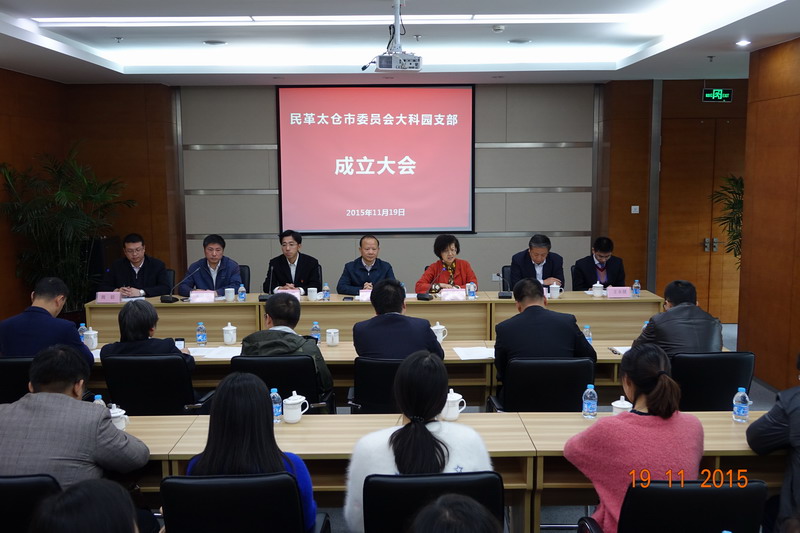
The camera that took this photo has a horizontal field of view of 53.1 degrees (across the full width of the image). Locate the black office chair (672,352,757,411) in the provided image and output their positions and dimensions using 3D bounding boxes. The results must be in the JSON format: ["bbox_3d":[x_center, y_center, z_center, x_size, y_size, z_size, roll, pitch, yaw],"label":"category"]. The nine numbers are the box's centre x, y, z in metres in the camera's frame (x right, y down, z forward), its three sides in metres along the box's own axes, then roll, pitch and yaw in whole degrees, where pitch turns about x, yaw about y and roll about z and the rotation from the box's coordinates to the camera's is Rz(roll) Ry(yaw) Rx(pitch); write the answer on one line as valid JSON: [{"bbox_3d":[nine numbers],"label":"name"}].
[{"bbox_3d":[1.598,0.841,4.341,0.550,0.920,0.600,0,7,2],"label":"black office chair"}]

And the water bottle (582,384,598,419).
[{"bbox_3d":[0.886,0.622,3.713,0.065,0.153,0.065,0,7,-1],"label":"water bottle"}]

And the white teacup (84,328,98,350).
[{"bbox_3d":[-2.006,0.464,5.170,0.088,0.140,0.110,0,7,-1],"label":"white teacup"}]

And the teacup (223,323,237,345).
[{"bbox_3d":[-1.051,0.414,4.940,0.090,0.137,0.112,-3,8,-20],"label":"teacup"}]

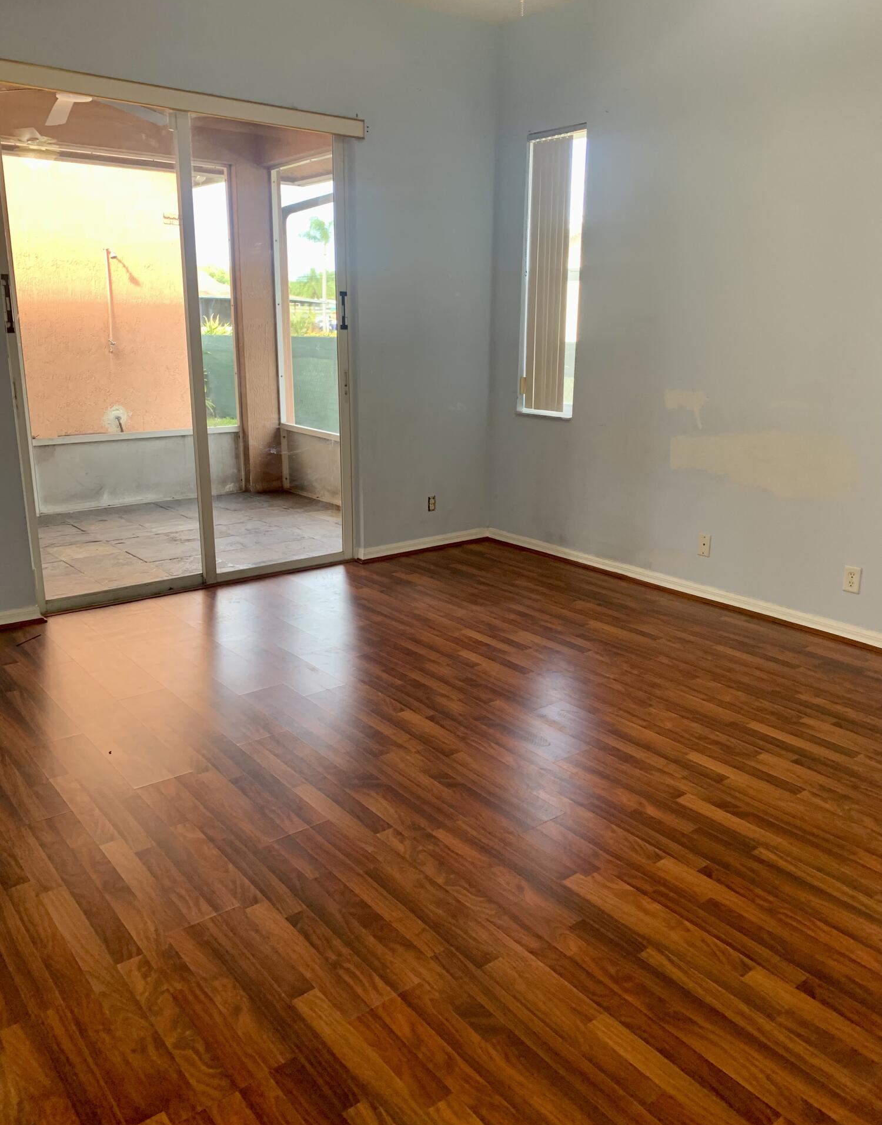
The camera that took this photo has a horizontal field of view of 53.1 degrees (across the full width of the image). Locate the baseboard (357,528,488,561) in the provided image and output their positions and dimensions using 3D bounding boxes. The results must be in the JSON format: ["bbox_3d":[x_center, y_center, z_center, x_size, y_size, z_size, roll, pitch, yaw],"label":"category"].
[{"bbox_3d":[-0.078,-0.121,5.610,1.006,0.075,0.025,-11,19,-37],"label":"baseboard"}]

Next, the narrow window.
[{"bbox_3d":[0.677,-1.660,5.158,0.100,1.573,0.465,-11,19,-37],"label":"narrow window"}]

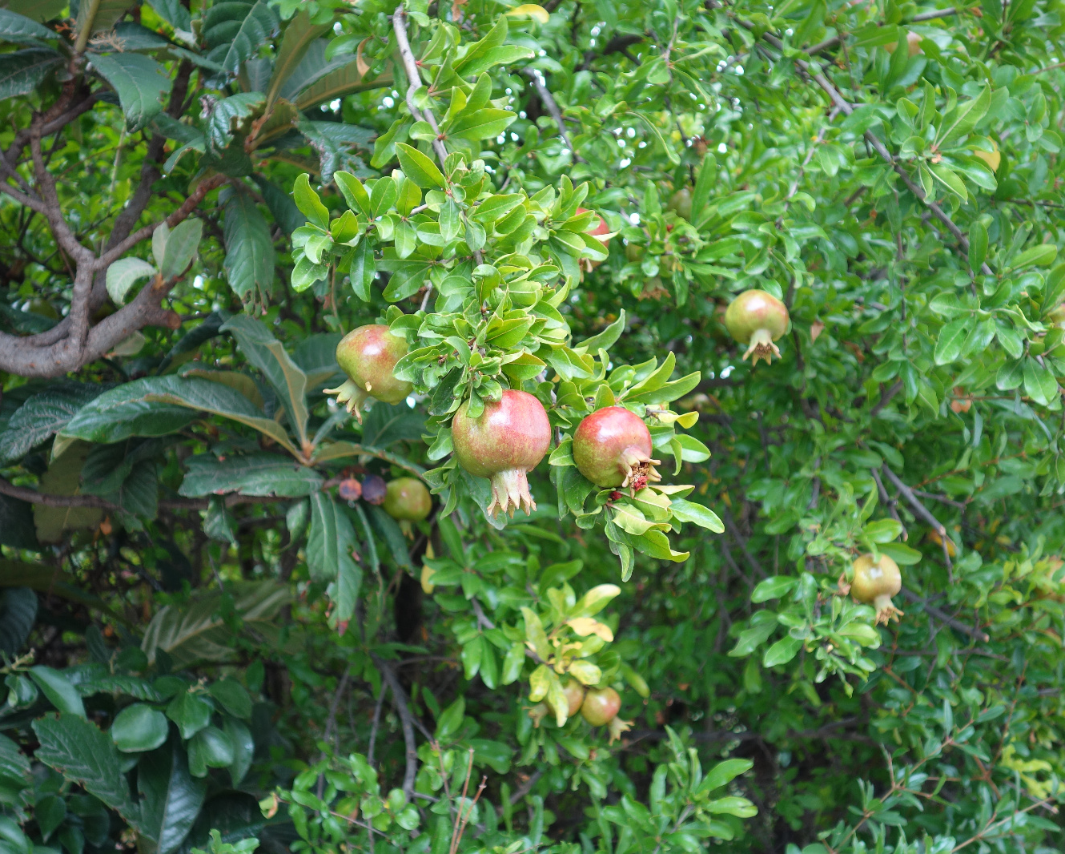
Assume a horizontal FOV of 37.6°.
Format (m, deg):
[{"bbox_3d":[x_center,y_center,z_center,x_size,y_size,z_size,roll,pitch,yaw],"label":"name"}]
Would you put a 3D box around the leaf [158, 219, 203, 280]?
[{"bbox_3d":[-0.360,-0.181,1.600,0.031,0.073,0.012,32,-6,-2],"label":"leaf"}]

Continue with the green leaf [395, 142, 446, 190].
[{"bbox_3d":[-0.093,-0.217,1.300,0.026,0.058,0.009,-49,0,-32],"label":"green leaf"}]

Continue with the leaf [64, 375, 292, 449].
[{"bbox_3d":[-0.341,-0.014,1.500,0.235,0.075,0.085,0,0,-9],"label":"leaf"}]

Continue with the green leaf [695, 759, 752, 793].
[{"bbox_3d":[0.185,0.334,1.500,0.062,0.022,0.012,-27,-25,6],"label":"green leaf"}]

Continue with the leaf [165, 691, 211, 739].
[{"bbox_3d":[-0.330,0.275,1.500,0.044,0.050,0.014,6,-20,2],"label":"leaf"}]

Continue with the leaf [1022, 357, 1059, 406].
[{"bbox_3d":[0.502,-0.045,1.550,0.031,0.053,0.011,-21,-14,-6],"label":"leaf"}]

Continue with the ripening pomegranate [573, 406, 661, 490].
[{"bbox_3d":[0.070,0.020,1.290,0.068,0.068,0.081,-33,44,-23],"label":"ripening pomegranate"}]

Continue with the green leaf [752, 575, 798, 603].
[{"bbox_3d":[0.278,0.186,1.800,0.062,0.010,0.026,-14,49,-21],"label":"green leaf"}]

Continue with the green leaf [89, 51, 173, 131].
[{"bbox_3d":[-0.413,-0.343,1.600,0.068,0.133,0.031,-9,-37,-34],"label":"green leaf"}]

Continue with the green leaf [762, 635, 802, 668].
[{"bbox_3d":[0.279,0.251,1.750,0.055,0.009,0.025,-37,51,-17],"label":"green leaf"}]

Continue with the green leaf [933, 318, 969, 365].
[{"bbox_3d":[0.428,-0.087,1.600,0.028,0.060,0.011,35,-9,9],"label":"green leaf"}]

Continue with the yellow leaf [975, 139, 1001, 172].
[{"bbox_3d":[0.494,-0.294,1.700,0.028,0.038,0.012,0,-3,6],"label":"yellow leaf"}]

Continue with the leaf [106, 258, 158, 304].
[{"bbox_3d":[-0.410,-0.149,1.600,0.050,0.049,0.032,0,0,0],"label":"leaf"}]

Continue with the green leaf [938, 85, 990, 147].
[{"bbox_3d":[0.391,-0.282,1.420,0.029,0.080,0.014,41,9,12],"label":"green leaf"}]

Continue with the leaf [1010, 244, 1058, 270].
[{"bbox_3d":[0.528,-0.178,1.650,0.054,0.022,0.009,-27,-47,12],"label":"leaf"}]

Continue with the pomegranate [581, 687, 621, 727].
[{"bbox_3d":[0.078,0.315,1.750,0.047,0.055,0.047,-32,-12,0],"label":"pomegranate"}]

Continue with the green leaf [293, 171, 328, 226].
[{"bbox_3d":[-0.183,-0.187,1.290,0.021,0.050,0.008,-22,-9,-24],"label":"green leaf"}]

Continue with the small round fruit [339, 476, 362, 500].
[{"bbox_3d":[-0.175,0.059,1.500,0.023,0.024,0.023,0,0,0],"label":"small round fruit"}]

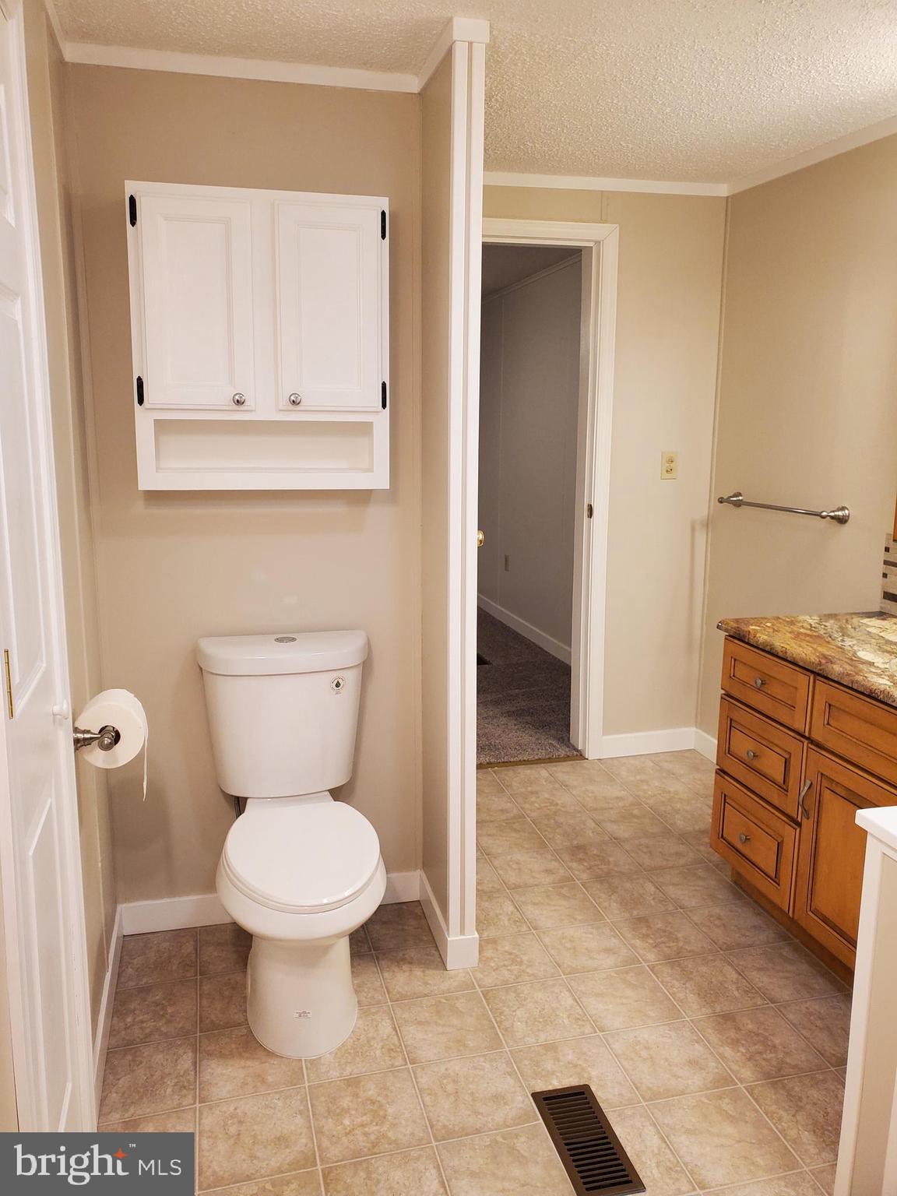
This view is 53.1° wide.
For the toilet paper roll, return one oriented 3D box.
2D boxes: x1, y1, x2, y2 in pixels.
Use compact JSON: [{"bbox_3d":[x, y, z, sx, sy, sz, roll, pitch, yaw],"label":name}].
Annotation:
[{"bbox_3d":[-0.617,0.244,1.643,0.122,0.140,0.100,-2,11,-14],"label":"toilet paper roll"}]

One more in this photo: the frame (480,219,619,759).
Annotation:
[{"bbox_3d":[0.183,-0.354,3.486,0.910,2.092,0.120,-2,11,-14],"label":"frame"}]

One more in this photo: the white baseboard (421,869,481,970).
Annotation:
[{"bbox_3d":[-0.006,0.856,2.425,0.082,0.091,0.355,-2,11,-14],"label":"white baseboard"}]

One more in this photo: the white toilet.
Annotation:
[{"bbox_3d":[-0.342,0.557,2.080,0.436,0.802,0.715,-2,11,-14],"label":"white toilet"}]

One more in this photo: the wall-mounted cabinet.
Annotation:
[{"bbox_3d":[-0.440,-0.595,2.138,0.572,0.659,0.197,-2,11,-14],"label":"wall-mounted cabinet"}]

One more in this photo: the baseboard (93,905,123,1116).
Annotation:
[{"bbox_3d":[-0.780,0.919,2.063,0.014,0.091,0.682,-2,11,-14],"label":"baseboard"}]

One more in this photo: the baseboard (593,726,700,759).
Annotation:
[{"bbox_3d":[0.847,0.607,3.789,0.440,0.098,0.014,-2,11,-14],"label":"baseboard"}]

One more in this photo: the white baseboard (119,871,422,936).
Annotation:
[{"bbox_3d":[-0.477,0.842,2.493,0.806,0.091,0.014,-2,11,-14],"label":"white baseboard"}]

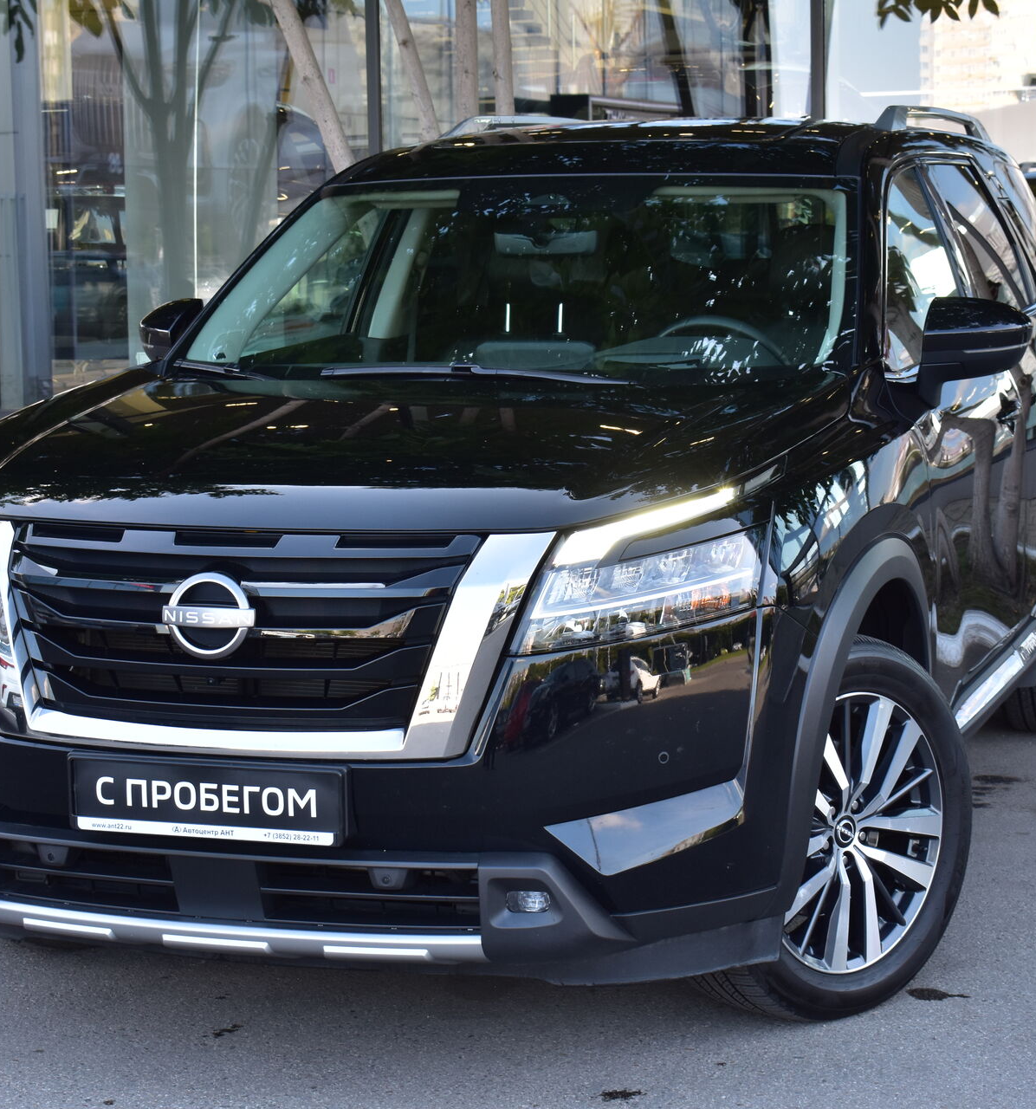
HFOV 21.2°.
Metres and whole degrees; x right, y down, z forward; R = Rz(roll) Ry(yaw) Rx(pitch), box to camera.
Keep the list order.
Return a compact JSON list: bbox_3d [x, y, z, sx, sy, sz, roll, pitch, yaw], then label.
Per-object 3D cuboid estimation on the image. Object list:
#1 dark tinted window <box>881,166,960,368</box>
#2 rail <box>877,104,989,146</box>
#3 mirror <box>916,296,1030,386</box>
[{"bbox_3d":[0.882,-0.655,6.286,0.060,0.470,0.950,-15,2,21],"label":"dark tinted window"},{"bbox_3d":[1.150,-1.173,7.609,0.070,0.100,1.660,2,8,20],"label":"rail"},{"bbox_3d":[0.981,-0.465,6.018,0.250,0.200,0.200,2,8,20],"label":"mirror"}]

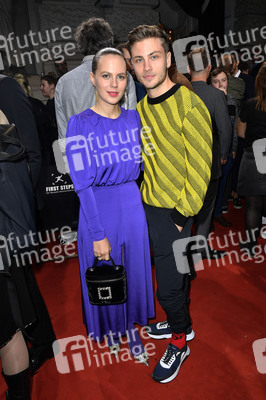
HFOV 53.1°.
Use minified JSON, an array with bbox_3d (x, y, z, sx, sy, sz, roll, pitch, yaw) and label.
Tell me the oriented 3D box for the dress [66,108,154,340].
[{"bbox_3d":[-0.092,0.181,1.493,0.460,1.235,0.360,-4,20,-5],"label":"dress"}]

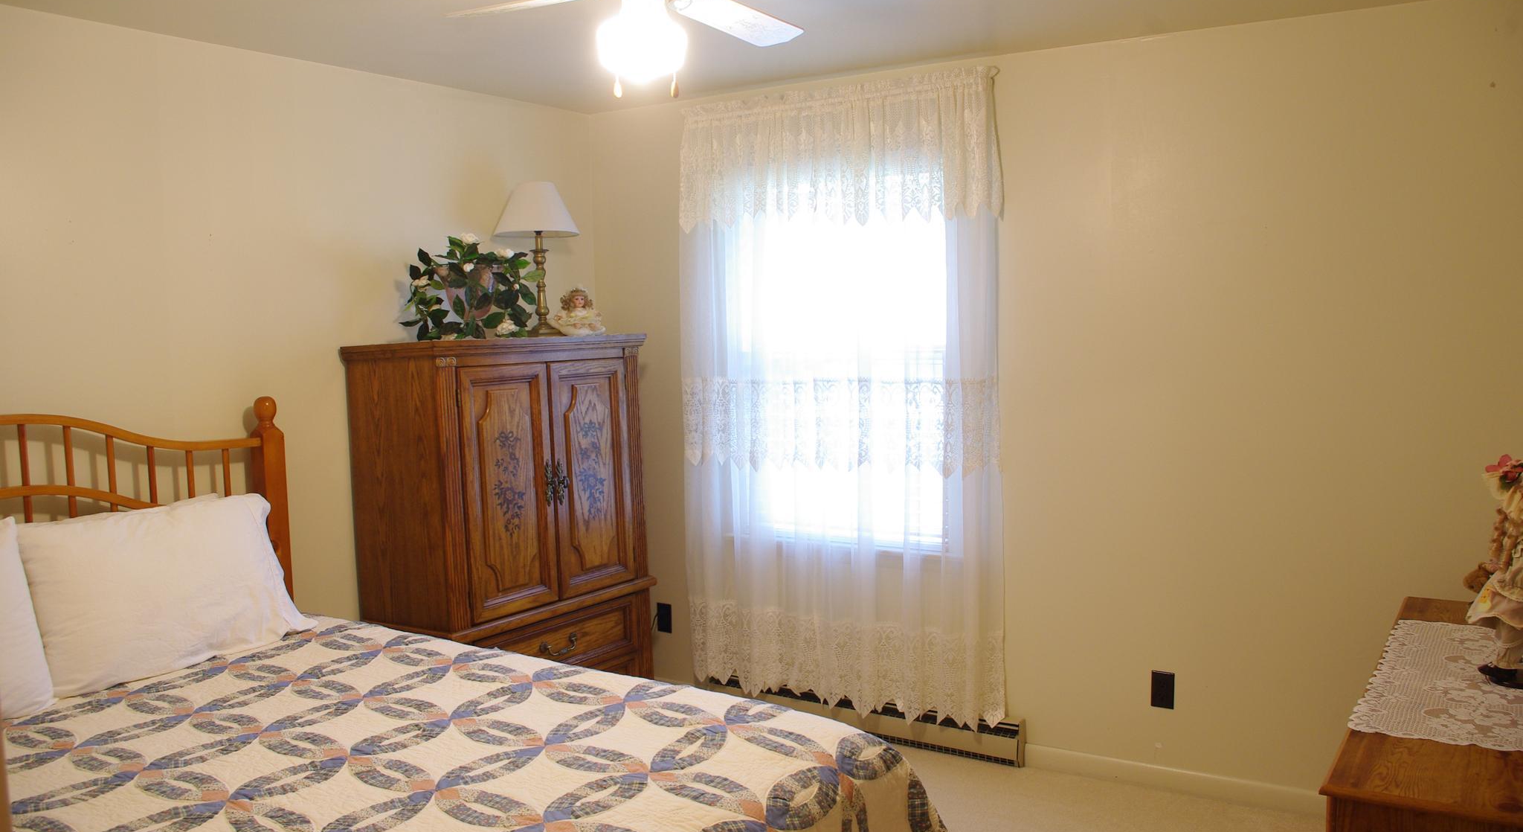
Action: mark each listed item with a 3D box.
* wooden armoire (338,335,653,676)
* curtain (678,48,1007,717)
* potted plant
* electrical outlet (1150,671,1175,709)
[{"bbox_3d":[-0.809,0.502,3.761,0.458,1.522,0.885,2,7,36],"label":"wooden armoire"},{"bbox_3d":[0.265,-0.029,4.057,1.223,2.198,0.100,1,7,30],"label":"curtain"},{"bbox_3d":[-0.909,-0.399,3.561,0.338,0.343,0.418,2,7,36],"label":"potted plant"},{"bbox_3d":[1.278,0.875,3.644,0.071,0.115,0.009,1,7,30],"label":"electrical outlet"}]

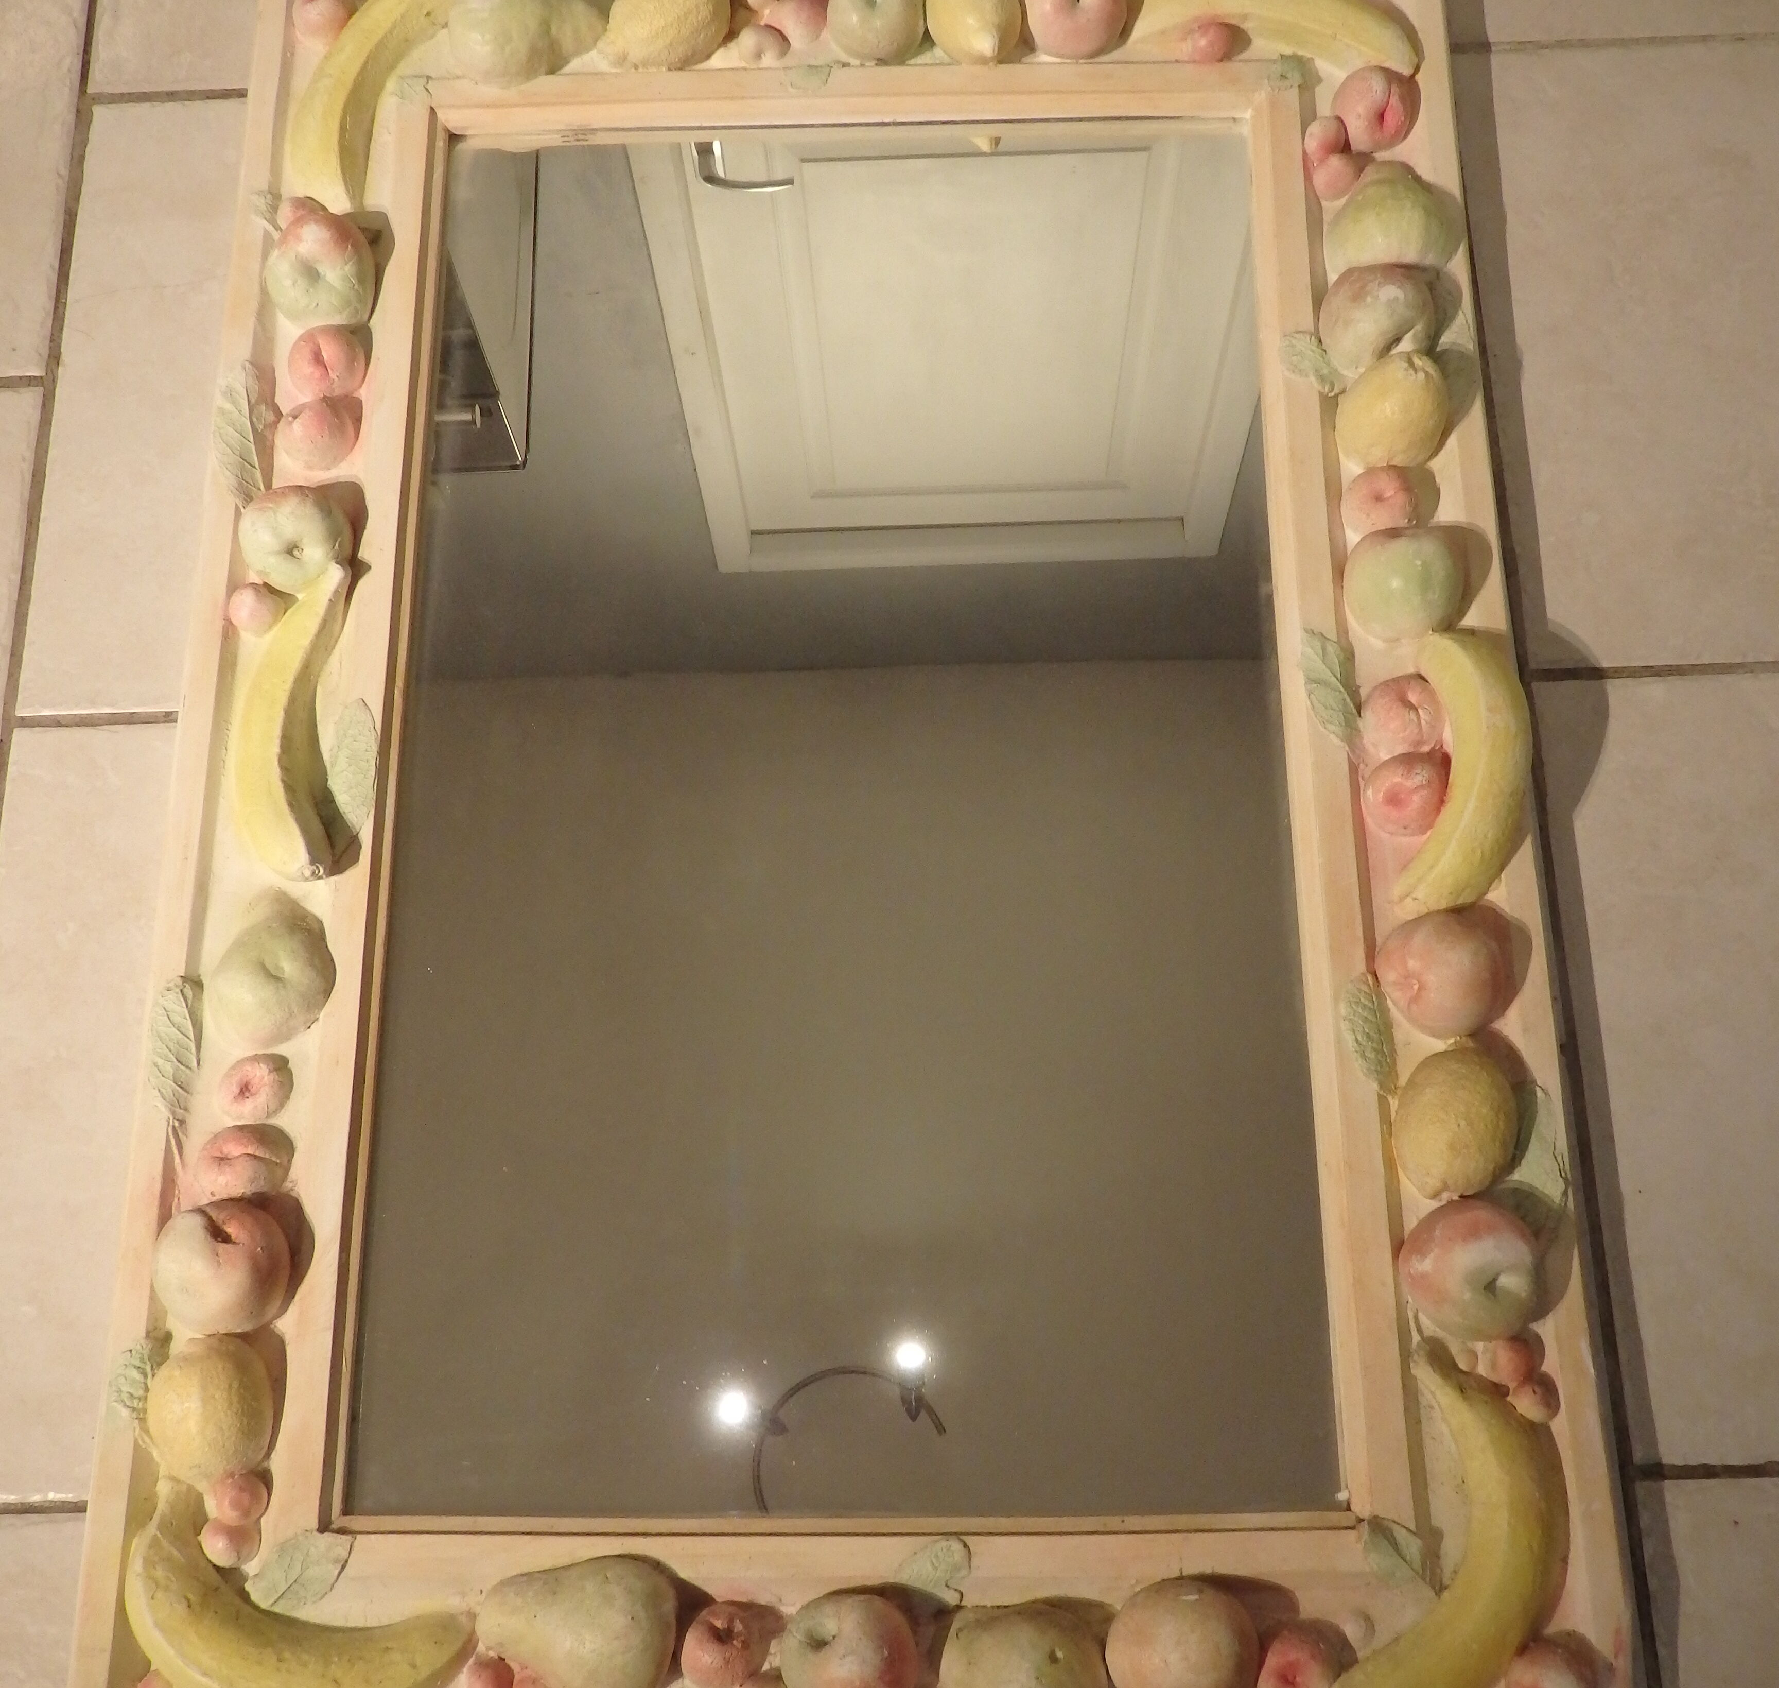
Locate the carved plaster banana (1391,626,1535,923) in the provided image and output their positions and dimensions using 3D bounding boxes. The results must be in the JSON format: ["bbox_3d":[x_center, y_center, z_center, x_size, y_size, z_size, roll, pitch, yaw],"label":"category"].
[{"bbox_3d":[0.289,-0.031,1.027,0.059,0.034,0.150,12,72,6],"label":"carved plaster banana"}]

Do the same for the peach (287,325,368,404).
[{"bbox_3d":[-0.342,-0.292,1.249,0.047,0.038,0.048,-2,71,1],"label":"peach"}]

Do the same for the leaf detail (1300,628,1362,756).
[{"bbox_3d":[0.252,-0.086,1.164,0.028,0.012,0.080,-3,71,1],"label":"leaf detail"}]

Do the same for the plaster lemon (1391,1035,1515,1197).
[{"bbox_3d":[0.296,0.144,1.075,0.065,0.052,0.077,-4,71,1],"label":"plaster lemon"}]

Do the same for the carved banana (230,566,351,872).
[{"bbox_3d":[-0.310,-0.061,1.057,0.056,0.034,0.175,-2,71,1],"label":"carved banana"}]

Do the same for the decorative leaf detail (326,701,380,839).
[{"bbox_3d":[-0.305,-0.043,1.169,0.030,0.012,0.087,-2,71,1],"label":"decorative leaf detail"}]

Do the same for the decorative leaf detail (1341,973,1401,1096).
[{"bbox_3d":[0.232,0.092,0.992,0.023,0.010,0.060,-6,71,0],"label":"decorative leaf detail"}]

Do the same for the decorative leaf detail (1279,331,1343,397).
[{"bbox_3d":[0.226,-0.257,1.109,0.027,0.010,0.042,-23,72,-6],"label":"decorative leaf detail"}]

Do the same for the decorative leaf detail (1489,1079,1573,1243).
[{"bbox_3d":[0.336,0.166,1.079,0.038,0.012,0.087,-5,71,0],"label":"decorative leaf detail"}]

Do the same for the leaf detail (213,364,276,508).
[{"bbox_3d":[-0.389,-0.245,1.235,0.034,0.012,0.097,-1,71,1],"label":"leaf detail"}]

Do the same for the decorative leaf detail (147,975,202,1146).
[{"bbox_3d":[-0.349,0.106,1.005,0.027,0.010,0.086,-5,71,0],"label":"decorative leaf detail"}]

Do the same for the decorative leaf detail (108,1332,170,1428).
[{"bbox_3d":[-0.351,0.250,0.957,0.024,0.010,0.042,-6,71,0],"label":"decorative leaf detail"}]

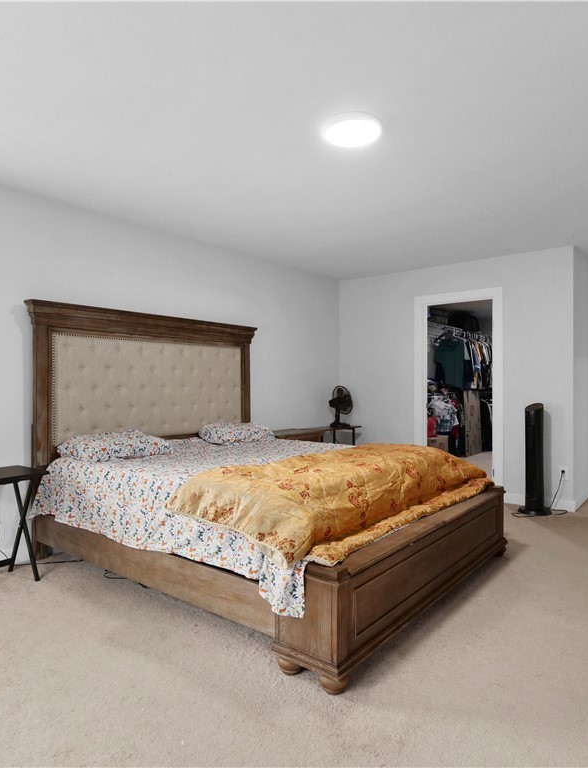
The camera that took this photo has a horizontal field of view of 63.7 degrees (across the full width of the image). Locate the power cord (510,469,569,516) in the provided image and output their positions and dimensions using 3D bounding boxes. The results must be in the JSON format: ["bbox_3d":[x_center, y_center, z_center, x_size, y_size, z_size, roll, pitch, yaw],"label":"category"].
[{"bbox_3d":[2.233,0.992,4.307,0.530,0.390,0.220,0,0,5],"label":"power cord"}]

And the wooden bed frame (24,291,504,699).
[{"bbox_3d":[-0.178,0.302,3.281,2.570,1.755,2.160,0,0,40],"label":"wooden bed frame"}]

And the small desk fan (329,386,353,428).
[{"bbox_3d":[0.529,0.273,5.379,0.280,0.470,0.330,0,0,-34],"label":"small desk fan"}]

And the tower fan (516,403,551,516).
[{"bbox_3d":[2.245,0.687,4.408,0.300,1.000,0.300,0,0,40],"label":"tower fan"}]

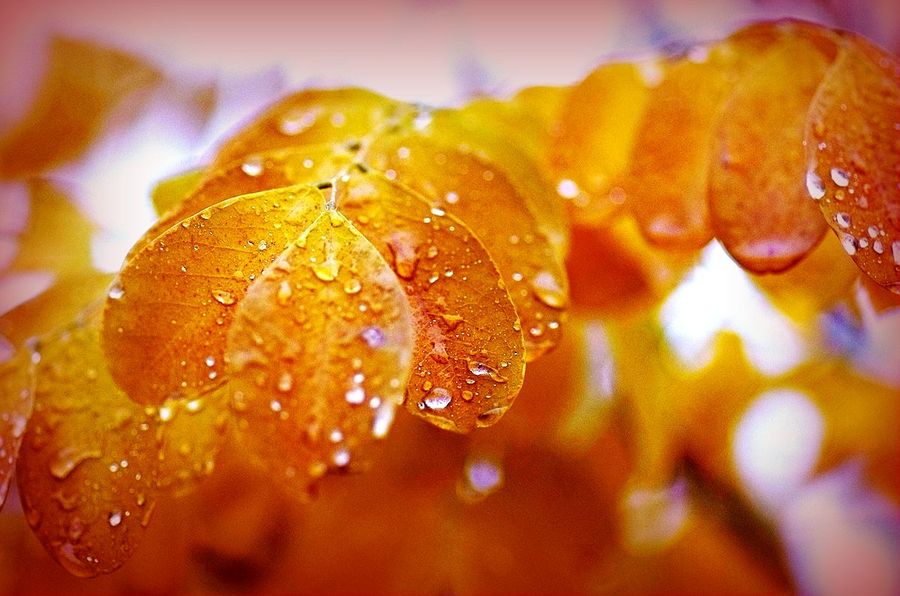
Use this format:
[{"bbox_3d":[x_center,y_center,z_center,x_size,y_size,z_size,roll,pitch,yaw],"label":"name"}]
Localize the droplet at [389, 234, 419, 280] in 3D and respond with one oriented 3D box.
[{"bbox_3d":[-0.006,-0.005,0.503,0.004,0.006,0.002,0,-21,-13],"label":"droplet"}]

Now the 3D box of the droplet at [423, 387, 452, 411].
[{"bbox_3d":[-0.002,0.013,0.499,0.004,0.003,0.002,0,-21,-13],"label":"droplet"}]

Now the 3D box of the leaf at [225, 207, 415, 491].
[{"bbox_3d":[-0.017,0.007,0.487,0.025,0.043,0.008,1,-31,1],"label":"leaf"}]

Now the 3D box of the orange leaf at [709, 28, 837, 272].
[{"bbox_3d":[0.046,-0.021,0.524,0.019,0.037,0.009,5,-19,9],"label":"orange leaf"}]

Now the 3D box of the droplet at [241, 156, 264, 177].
[{"bbox_3d":[-0.027,-0.018,0.513,0.003,0.003,0.002,0,-27,13],"label":"droplet"}]

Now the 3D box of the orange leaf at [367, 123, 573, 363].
[{"bbox_3d":[0.002,-0.007,0.515,0.024,0.040,0.008,-28,-20,-23],"label":"orange leaf"}]

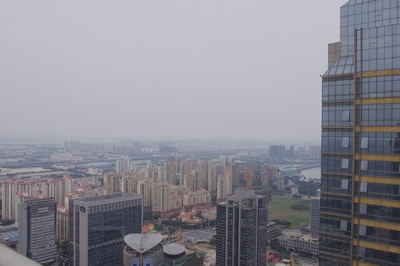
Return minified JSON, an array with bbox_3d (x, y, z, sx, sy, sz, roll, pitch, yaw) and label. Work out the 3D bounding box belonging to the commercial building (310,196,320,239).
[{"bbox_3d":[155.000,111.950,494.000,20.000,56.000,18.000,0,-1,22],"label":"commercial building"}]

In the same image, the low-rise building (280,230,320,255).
[{"bbox_3d":[134.000,144.180,490.000,52.000,15.500,42.000,0,-1,22],"label":"low-rise building"}]

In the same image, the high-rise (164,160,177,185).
[{"bbox_3d":[-84.000,117.590,1085.000,30.000,75.000,16.000,1,-1,-41],"label":"high-rise"}]

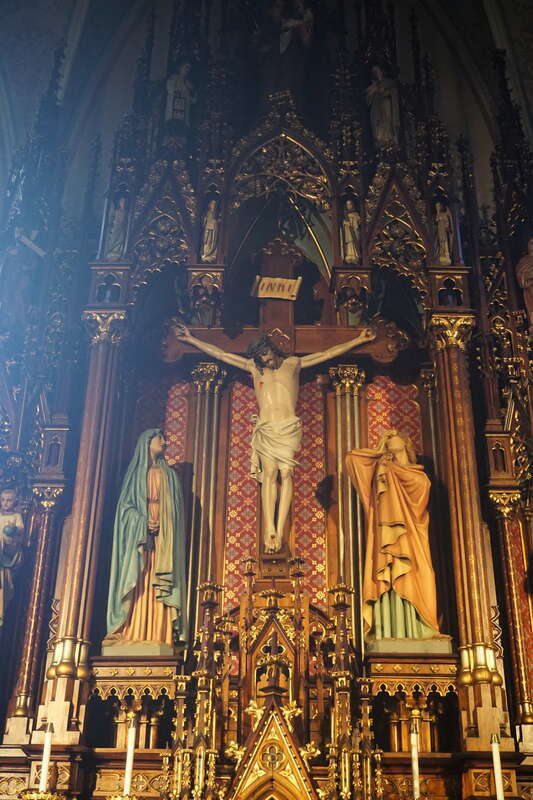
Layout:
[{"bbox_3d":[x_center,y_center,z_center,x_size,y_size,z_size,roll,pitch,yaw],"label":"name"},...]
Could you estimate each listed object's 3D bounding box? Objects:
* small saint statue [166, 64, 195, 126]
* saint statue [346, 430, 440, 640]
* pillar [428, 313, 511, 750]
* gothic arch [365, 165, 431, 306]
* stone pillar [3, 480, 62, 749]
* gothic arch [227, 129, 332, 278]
[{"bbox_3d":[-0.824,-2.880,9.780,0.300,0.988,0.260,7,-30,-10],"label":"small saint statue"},{"bbox_3d":[0.898,0.929,7.237,0.650,1.612,0.460,-3,-30,7],"label":"saint statue"},{"bbox_3d":[1.490,0.828,7.613,0.350,3.380,0.320,1,-30,0],"label":"pillar"},{"bbox_3d":[1.127,-1.455,8.922,0.520,1.450,0.250,1,-30,0],"label":"gothic arch"},{"bbox_3d":[-1.542,1.418,6.883,0.205,1.769,0.205,1,-29,0],"label":"stone pillar"},{"bbox_3d":[0.118,-1.747,9.080,0.920,1.550,0.350,1,-30,0],"label":"gothic arch"}]

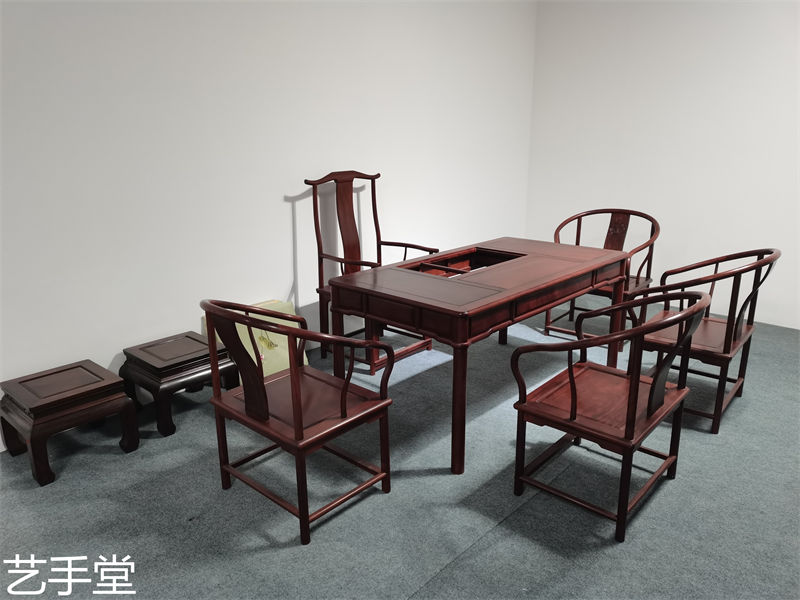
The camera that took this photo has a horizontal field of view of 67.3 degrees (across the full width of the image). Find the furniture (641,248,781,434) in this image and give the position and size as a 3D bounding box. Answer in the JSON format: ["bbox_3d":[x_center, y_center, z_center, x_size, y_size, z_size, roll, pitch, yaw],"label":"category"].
[{"bbox_3d":[1.671,0.158,3.338,0.638,0.911,0.747,12,21,38],"label":"furniture"}]

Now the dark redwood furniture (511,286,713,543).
[{"bbox_3d":[0.900,0.400,2.546,0.638,0.911,0.747,13,21,40],"label":"dark redwood furniture"}]

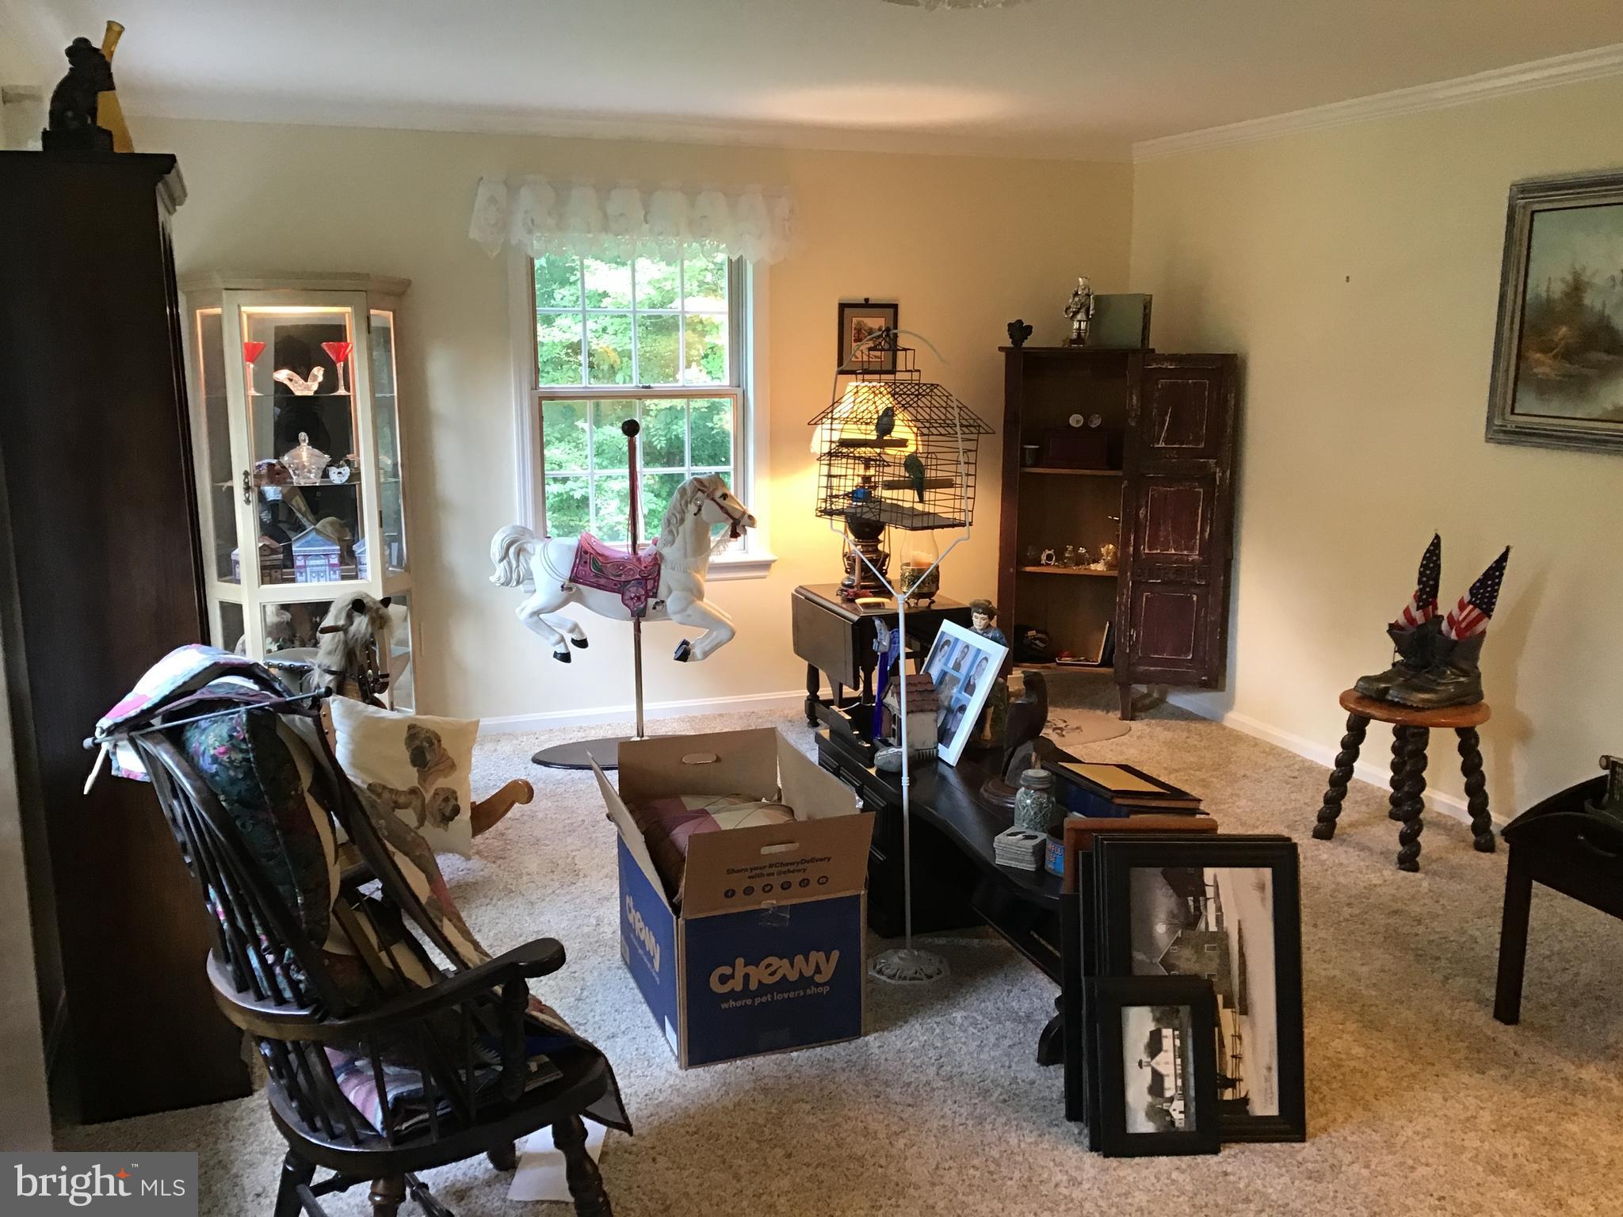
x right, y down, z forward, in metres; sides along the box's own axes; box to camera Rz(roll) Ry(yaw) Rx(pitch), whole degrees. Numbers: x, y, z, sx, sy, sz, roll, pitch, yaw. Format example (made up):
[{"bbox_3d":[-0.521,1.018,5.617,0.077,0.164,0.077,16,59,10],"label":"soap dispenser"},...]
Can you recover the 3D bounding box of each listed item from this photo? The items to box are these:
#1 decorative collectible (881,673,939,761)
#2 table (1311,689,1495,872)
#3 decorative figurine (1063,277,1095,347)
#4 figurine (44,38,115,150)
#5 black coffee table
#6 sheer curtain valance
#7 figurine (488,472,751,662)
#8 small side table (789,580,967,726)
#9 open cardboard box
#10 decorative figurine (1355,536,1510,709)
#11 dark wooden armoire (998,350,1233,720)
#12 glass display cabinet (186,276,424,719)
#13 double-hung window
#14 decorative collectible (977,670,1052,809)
[{"bbox_3d":[0.290,0.315,4.271,0.135,0.237,0.145,-4,12,-20],"label":"decorative collectible"},{"bbox_3d":[1.914,0.530,4.653,0.431,0.473,0.431,-6,12,-28],"label":"table"},{"bbox_3d":[1.115,-1.224,6.036,0.125,0.287,0.105,3,12,18],"label":"decorative figurine"},{"bbox_3d":[-1.466,-1.017,2.909,0.125,0.246,0.095,-4,12,-20],"label":"figurine"},{"bbox_3d":[0.542,0.698,3.771,0.610,0.455,1.430,-4,12,-21],"label":"black coffee table"},{"bbox_3d":[-0.693,-1.533,5.748,1.309,0.287,0.110,-4,12,-20],"label":"sheer curtain valance"},{"bbox_3d":[-0.717,-0.170,5.631,1.023,0.702,0.261,-2,11,-12],"label":"figurine"},{"bbox_3d":[0.262,0.245,5.814,0.510,0.570,0.680,-4,12,-21],"label":"small side table"},{"bbox_3d":[-0.206,0.685,3.573,0.512,0.577,0.692,-4,12,-20],"label":"open cardboard box"},{"bbox_3d":[1.944,0.029,4.561,0.370,0.500,0.270,-4,12,-21],"label":"decorative figurine"},{"bbox_3d":[1.288,-0.324,6.190,0.950,1.540,0.380,3,12,18],"label":"dark wooden armoire"},{"bbox_3d":[-1.823,-0.293,5.341,0.790,1.820,0.350,-4,12,-19],"label":"glass display cabinet"},{"bbox_3d":[-0.692,-0.855,5.972,0.940,1.344,0.120,-4,12,-20],"label":"double-hung window"},{"bbox_3d":[0.523,0.322,3.675,0.190,0.325,0.180,-4,12,-21],"label":"decorative collectible"}]

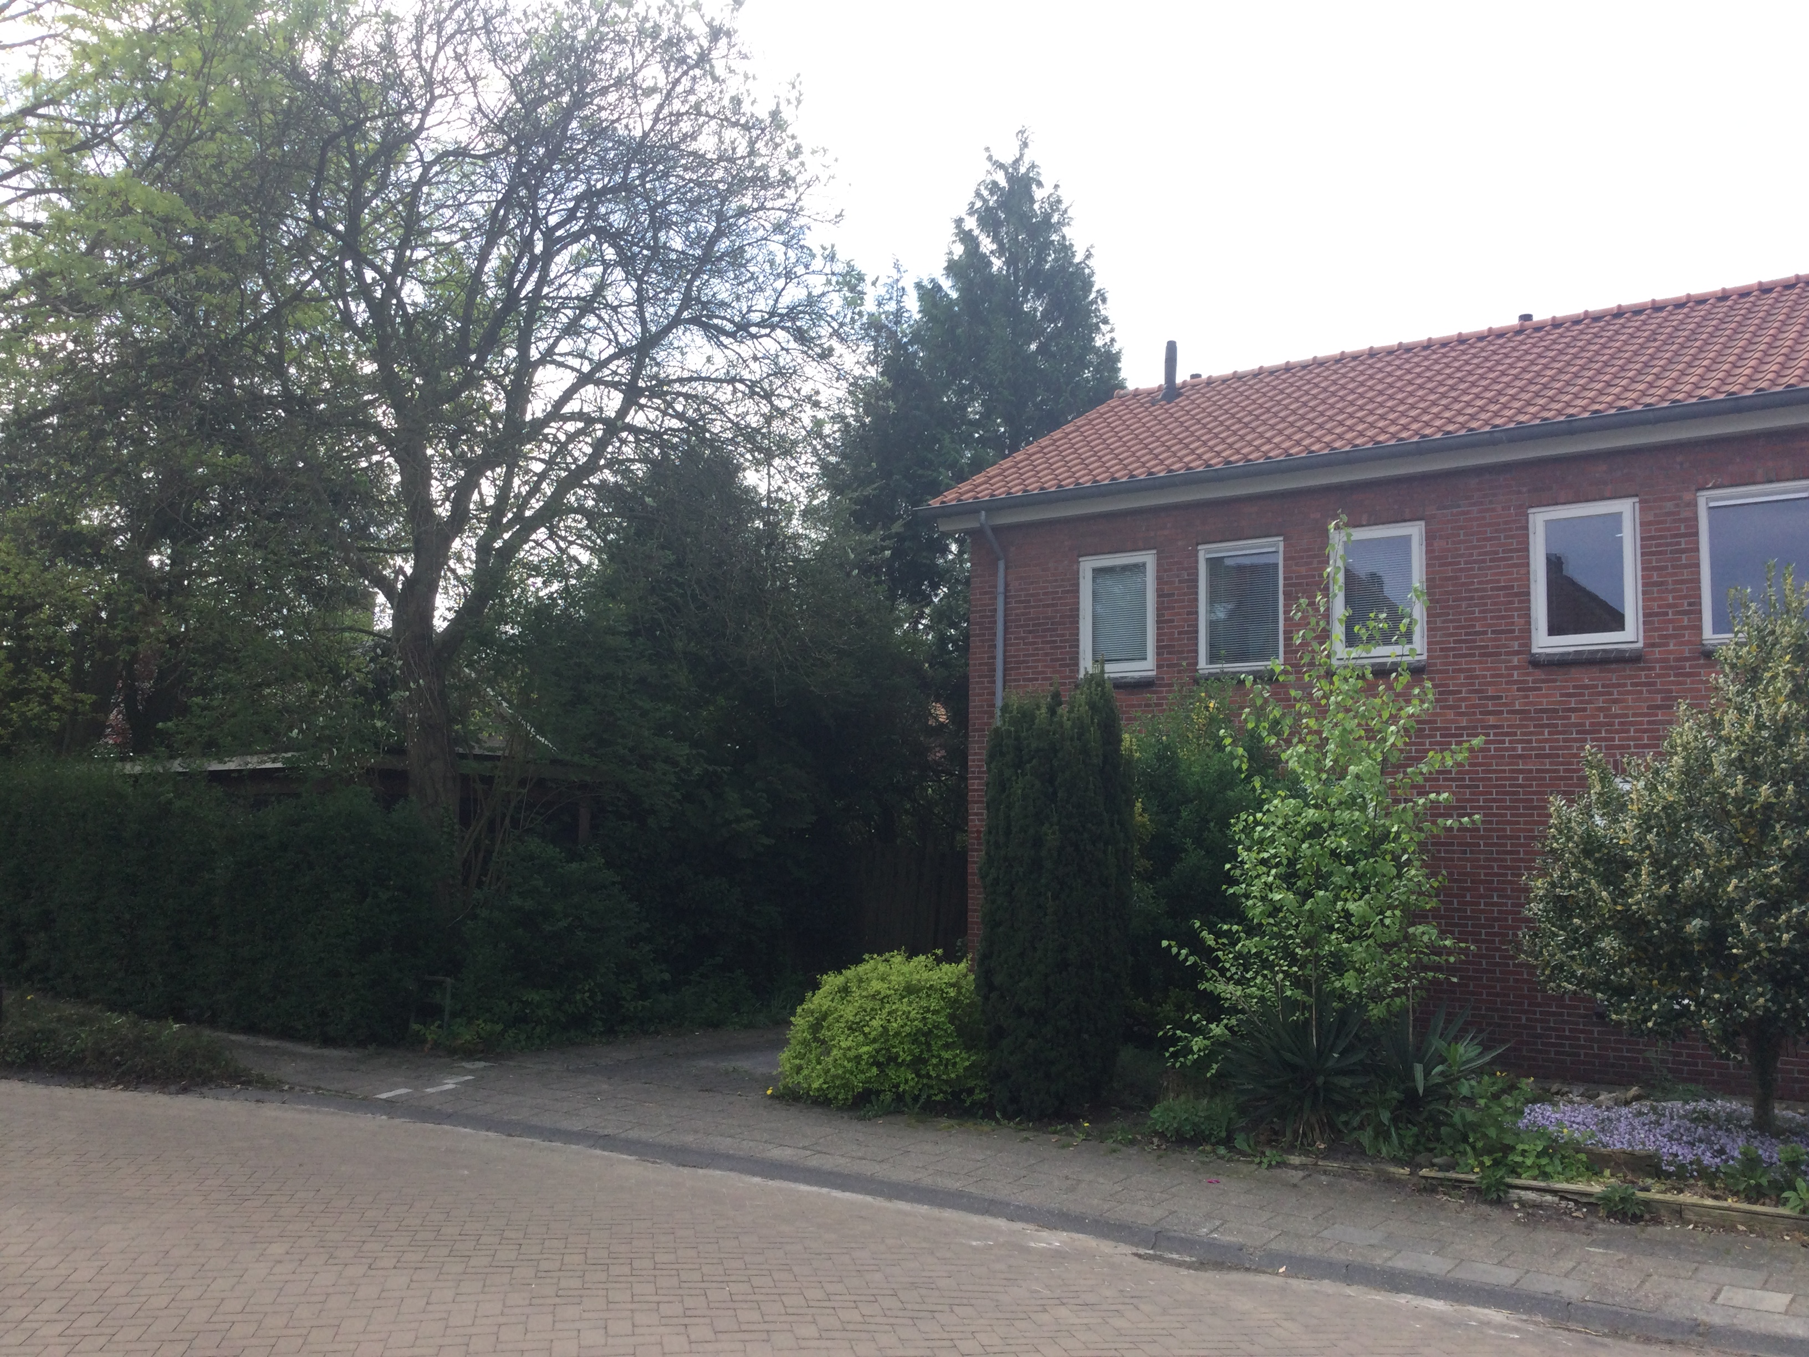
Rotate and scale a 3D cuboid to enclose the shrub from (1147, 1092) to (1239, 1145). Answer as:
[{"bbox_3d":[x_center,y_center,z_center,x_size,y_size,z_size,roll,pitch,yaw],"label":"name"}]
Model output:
[{"bbox_3d":[1.915,2.904,10.726,0.600,0.300,0.500,-3,-7,34],"label":"shrub"}]

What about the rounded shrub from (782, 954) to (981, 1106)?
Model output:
[{"bbox_3d":[-0.090,2.631,12.189,1.680,1.080,1.450,-3,-7,34],"label":"rounded shrub"}]

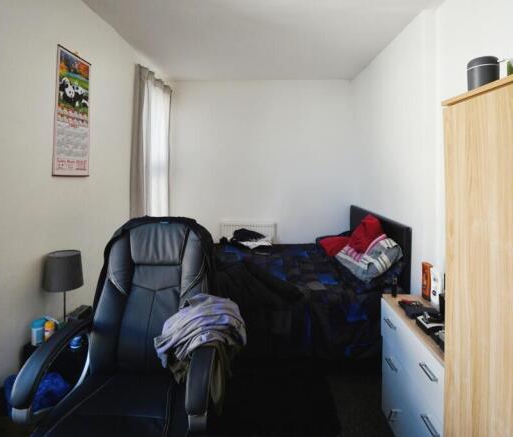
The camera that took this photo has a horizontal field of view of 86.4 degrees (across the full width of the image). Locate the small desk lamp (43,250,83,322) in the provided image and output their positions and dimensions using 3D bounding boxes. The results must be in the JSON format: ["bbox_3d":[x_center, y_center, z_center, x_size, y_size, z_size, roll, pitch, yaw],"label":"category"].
[{"bbox_3d":[-0.950,0.366,1.350,0.175,0.390,0.175,0,6,2],"label":"small desk lamp"}]

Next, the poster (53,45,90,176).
[{"bbox_3d":[-1.073,-0.603,1.610,0.020,0.710,0.295,0,6,2],"label":"poster"}]

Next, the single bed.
[{"bbox_3d":[0.137,0.500,2.650,2.000,1.100,1.400,0,6,2],"label":"single bed"}]

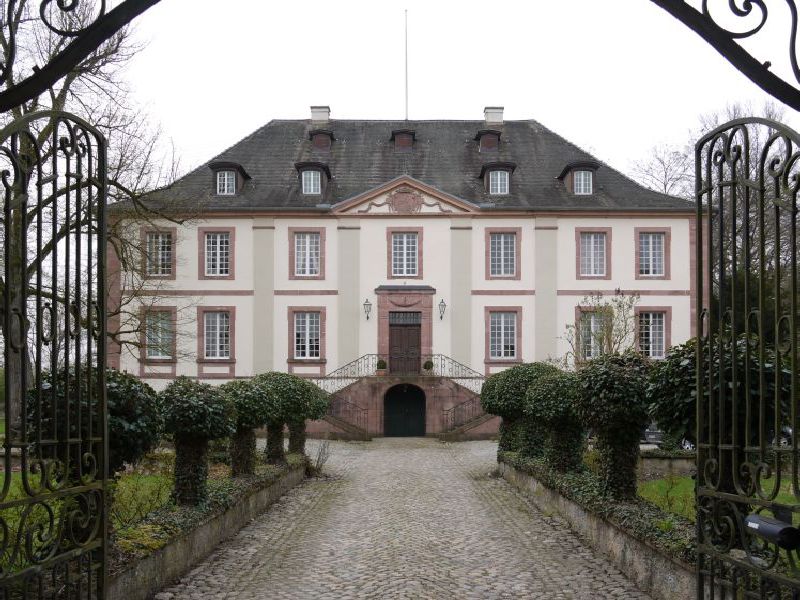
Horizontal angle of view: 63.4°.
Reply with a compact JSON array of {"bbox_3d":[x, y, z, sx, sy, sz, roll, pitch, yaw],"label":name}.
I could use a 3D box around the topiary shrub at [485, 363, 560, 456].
[{"bbox_3d":[2.659,2.459,14.400,1.700,2.100,1.600,0,-3,0],"label":"topiary shrub"}]

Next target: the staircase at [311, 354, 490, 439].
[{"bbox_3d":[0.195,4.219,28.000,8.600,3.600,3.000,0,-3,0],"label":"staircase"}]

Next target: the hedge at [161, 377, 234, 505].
[{"bbox_3d":[-2.550,1.770,8.150,0.930,1.620,0.930,0,-3,0],"label":"hedge"}]

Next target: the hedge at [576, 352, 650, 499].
[{"bbox_3d":[2.854,1.678,8.650,1.000,1.960,1.000,0,-3,0],"label":"hedge"}]

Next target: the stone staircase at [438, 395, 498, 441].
[{"bbox_3d":[2.911,4.942,27.100,2.600,2.000,1.500,0,-3,0],"label":"stone staircase"}]

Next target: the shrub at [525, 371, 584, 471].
[{"bbox_3d":[2.848,2.197,11.700,1.120,1.840,1.100,0,-3,0],"label":"shrub"}]

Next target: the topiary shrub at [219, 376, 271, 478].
[{"bbox_3d":[-2.657,2.207,11.200,0.920,1.700,0.920,0,-3,0],"label":"topiary shrub"}]

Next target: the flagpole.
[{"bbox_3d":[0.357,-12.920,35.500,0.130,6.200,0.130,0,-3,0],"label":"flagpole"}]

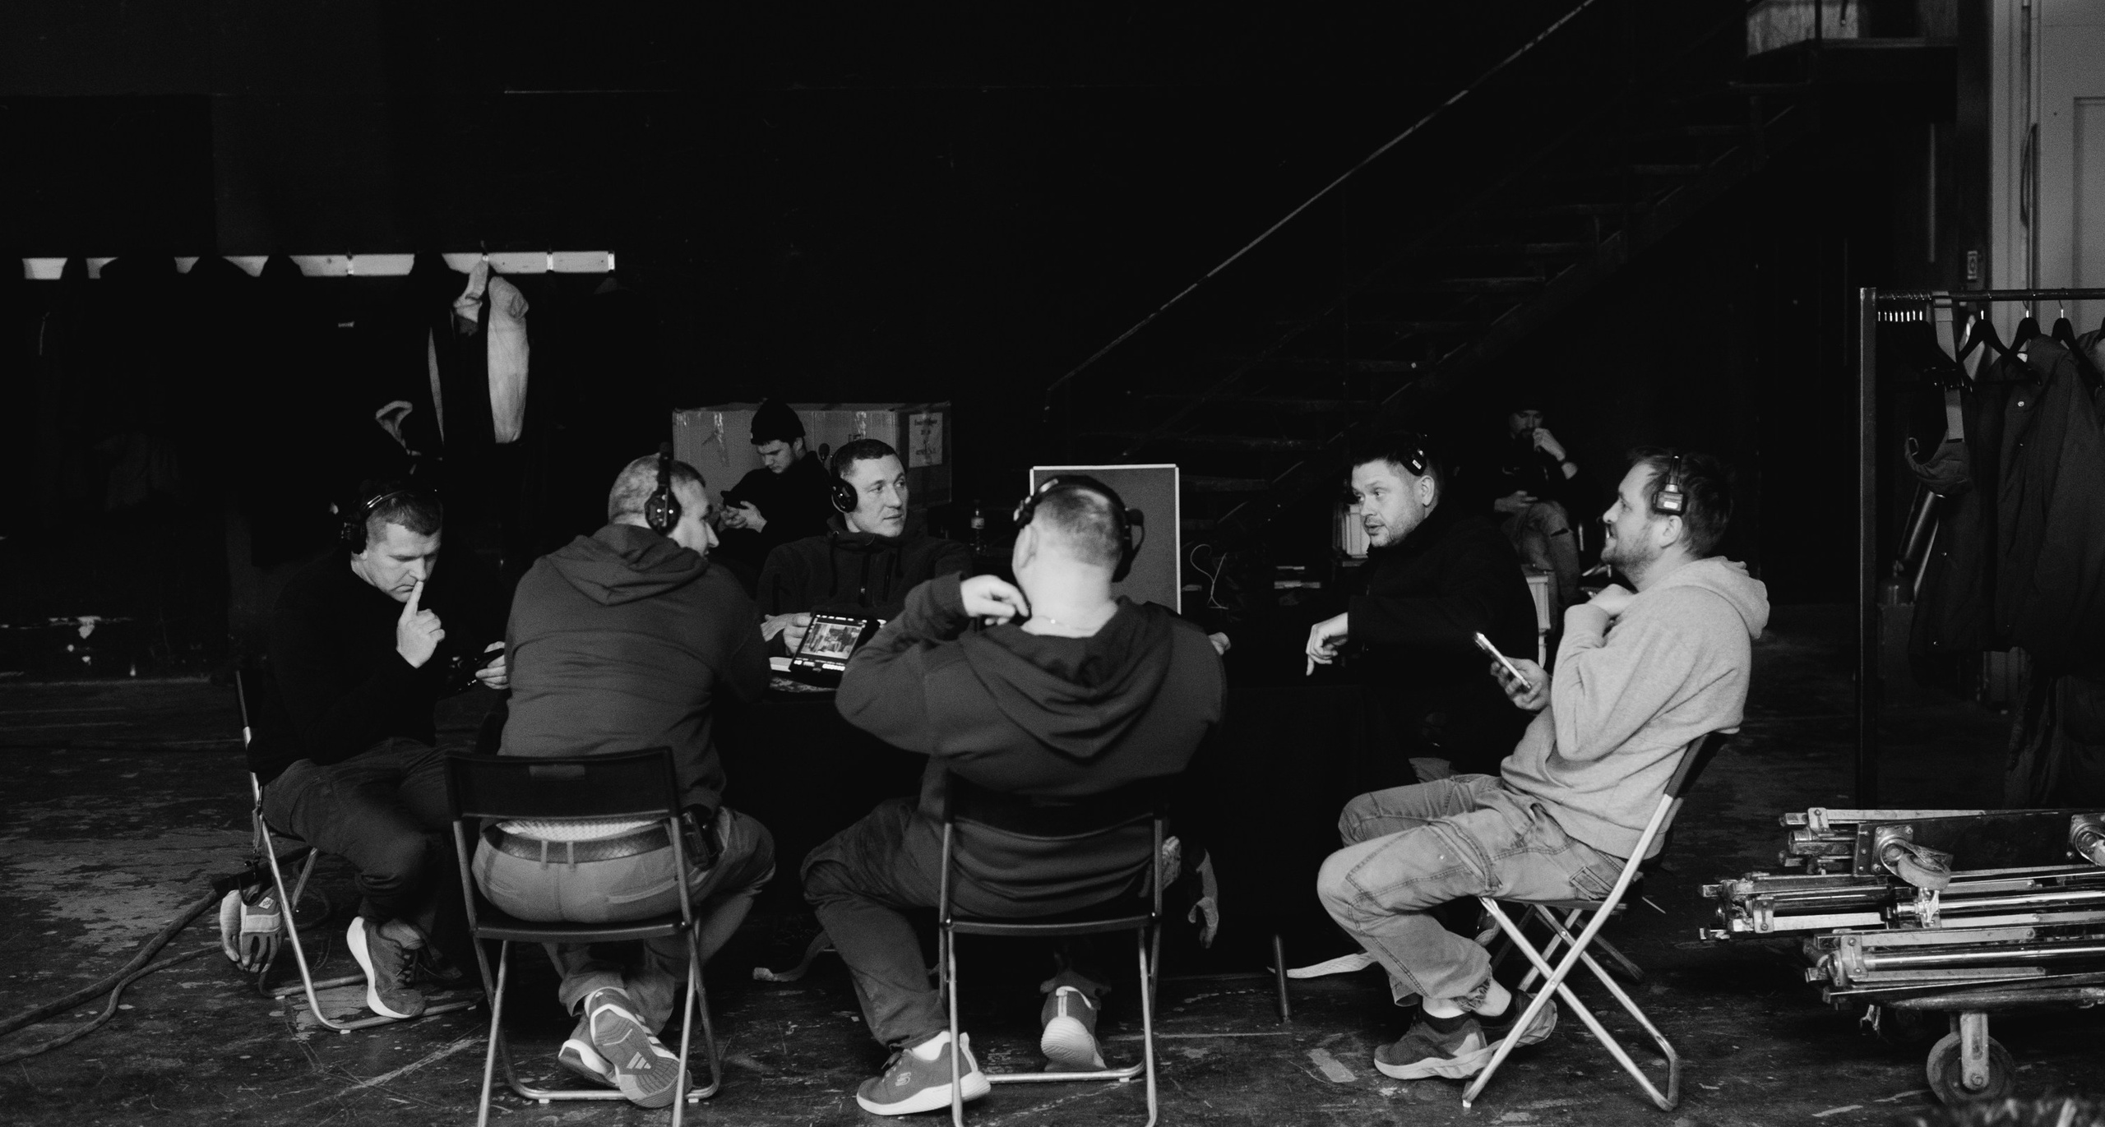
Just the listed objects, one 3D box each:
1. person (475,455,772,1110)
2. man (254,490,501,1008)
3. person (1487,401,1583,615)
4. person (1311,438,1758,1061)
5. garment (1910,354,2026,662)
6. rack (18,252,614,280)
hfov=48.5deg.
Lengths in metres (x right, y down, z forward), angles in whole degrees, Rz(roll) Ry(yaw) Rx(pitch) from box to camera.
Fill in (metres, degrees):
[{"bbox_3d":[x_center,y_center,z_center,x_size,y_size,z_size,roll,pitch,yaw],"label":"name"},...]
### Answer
[{"bbox_3d":[-0.843,0.431,4.732,0.580,1.280,0.860,0,5,5],"label":"person"},{"bbox_3d":[-1.503,0.434,5.394,0.820,1.180,0.640,4,7,44],"label":"man"},{"bbox_3d":[2.495,-0.220,12.044,0.630,1.270,0.850,-2,5,-11],"label":"person"},{"bbox_3d":[0.979,0.410,4.760,0.860,1.290,0.560,0,4,12],"label":"person"},{"bbox_3d":[2.146,-0.124,5.454,0.170,0.750,0.420,-1,3,-12],"label":"garment"},{"bbox_3d":[-3.847,-1.555,12.226,3.130,0.120,0.080,-1,3,0],"label":"rack"}]

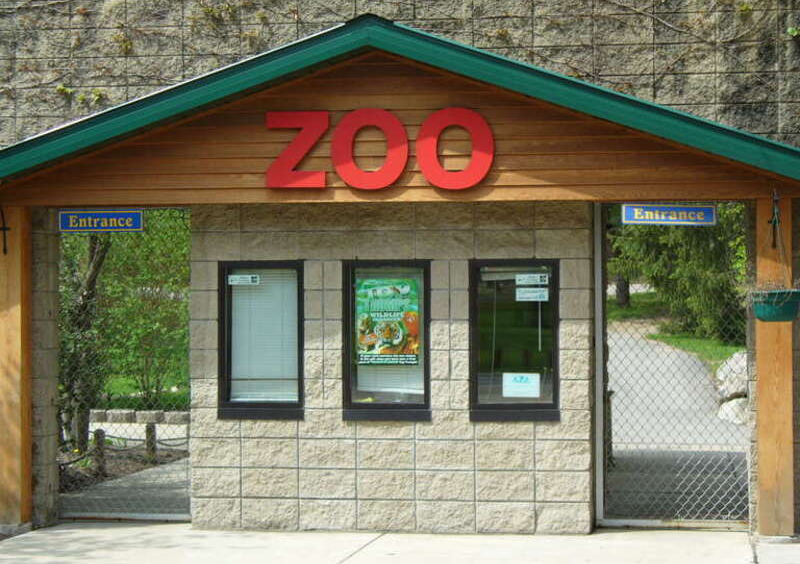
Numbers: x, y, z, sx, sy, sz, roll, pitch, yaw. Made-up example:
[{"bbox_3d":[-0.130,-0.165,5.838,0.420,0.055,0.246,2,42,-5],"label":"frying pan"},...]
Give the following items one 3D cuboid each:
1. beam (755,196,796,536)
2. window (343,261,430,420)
[{"bbox_3d":[2.424,0.543,11.648,0.216,2.161,0.200,0,-1,9],"label":"beam"},{"bbox_3d":[-0.083,0.399,12.314,0.609,1.094,0.100,0,-1,9],"label":"window"}]

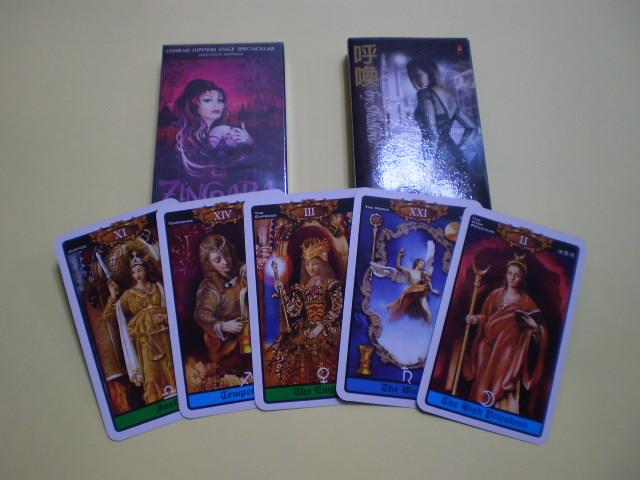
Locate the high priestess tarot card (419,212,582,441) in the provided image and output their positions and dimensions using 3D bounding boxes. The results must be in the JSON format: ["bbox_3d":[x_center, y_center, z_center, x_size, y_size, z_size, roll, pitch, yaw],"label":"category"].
[{"bbox_3d":[0.102,0.045,0.370,0.073,0.001,0.119,16,78,2],"label":"high priestess tarot card"}]

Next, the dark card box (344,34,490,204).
[{"bbox_3d":[0.058,-0.068,0.409,0.077,0.018,0.123,-1,68,-1],"label":"dark card box"}]

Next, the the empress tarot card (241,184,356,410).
[{"bbox_3d":[-0.003,0.031,0.370,0.073,0.001,0.119,-5,78,-2],"label":"the empress tarot card"}]

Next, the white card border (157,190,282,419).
[{"bbox_3d":[-0.048,0.033,0.369,0.073,0.001,0.119,-9,79,-3],"label":"white card border"}]

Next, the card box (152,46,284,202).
[{"bbox_3d":[-0.058,-0.062,0.404,0.076,0.019,0.123,-1,68,-1],"label":"card box"}]

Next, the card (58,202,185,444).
[{"bbox_3d":[-0.097,0.042,0.366,0.073,0.001,0.119,-19,79,-5],"label":"card"}]

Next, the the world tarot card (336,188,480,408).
[{"bbox_3d":[0.051,0.032,0.371,0.073,0.001,0.119,6,78,0],"label":"the world tarot card"}]

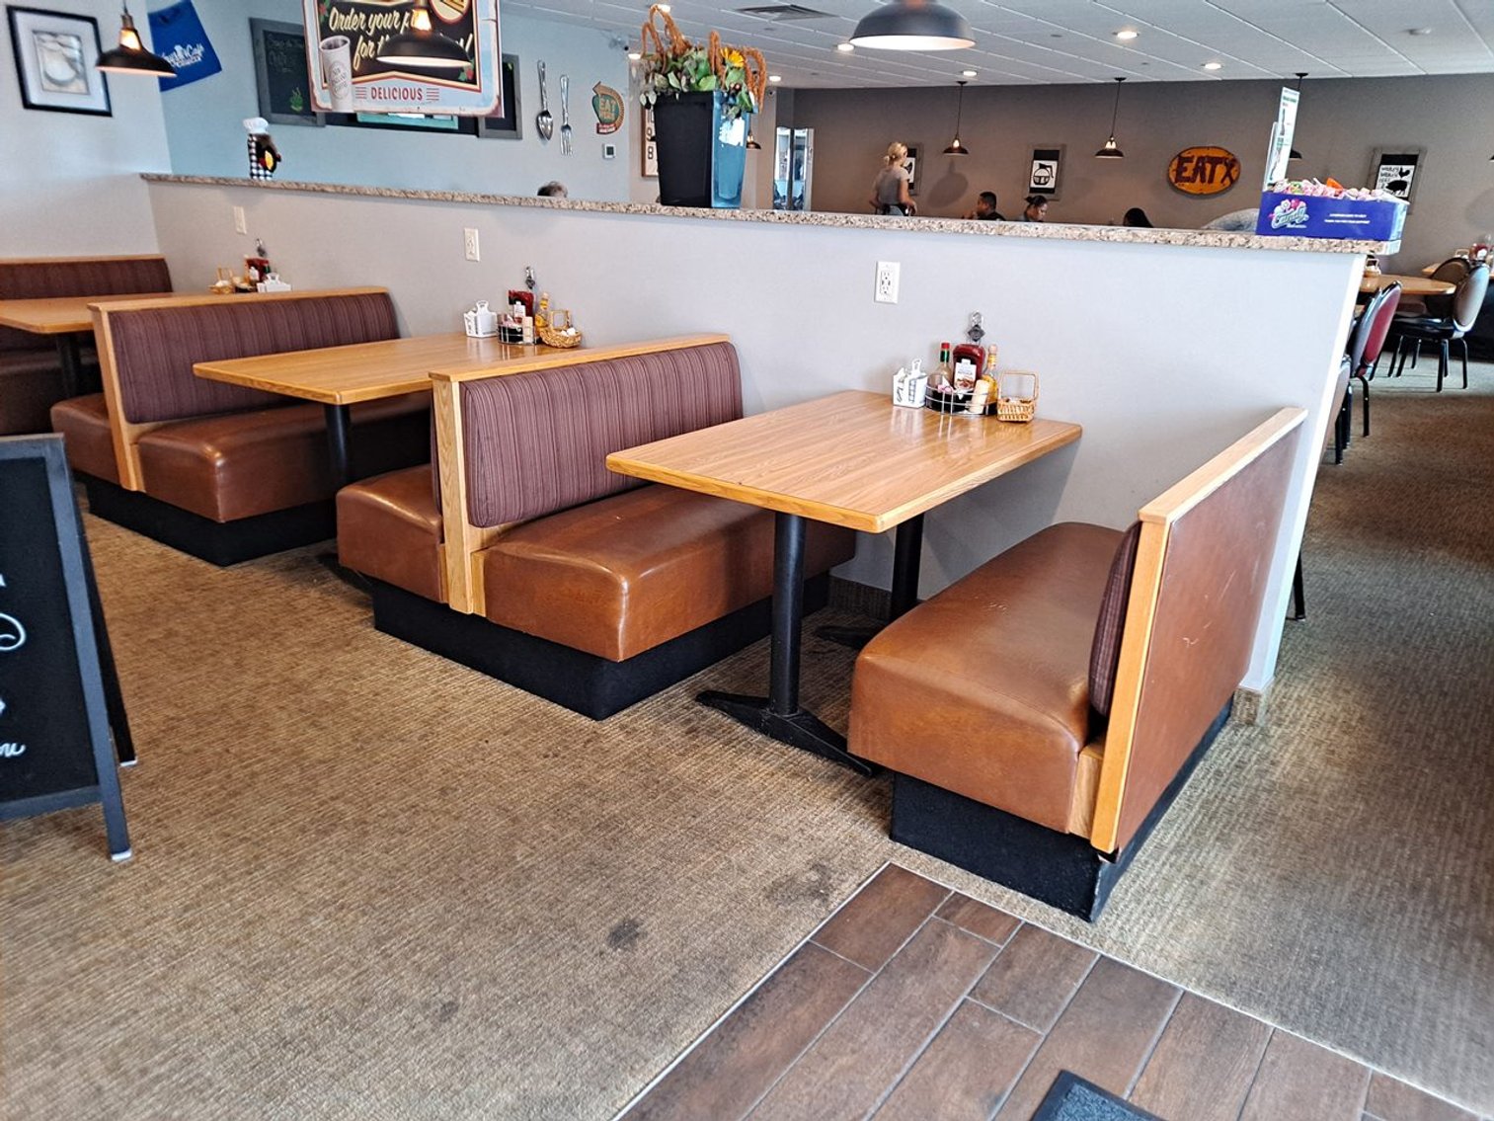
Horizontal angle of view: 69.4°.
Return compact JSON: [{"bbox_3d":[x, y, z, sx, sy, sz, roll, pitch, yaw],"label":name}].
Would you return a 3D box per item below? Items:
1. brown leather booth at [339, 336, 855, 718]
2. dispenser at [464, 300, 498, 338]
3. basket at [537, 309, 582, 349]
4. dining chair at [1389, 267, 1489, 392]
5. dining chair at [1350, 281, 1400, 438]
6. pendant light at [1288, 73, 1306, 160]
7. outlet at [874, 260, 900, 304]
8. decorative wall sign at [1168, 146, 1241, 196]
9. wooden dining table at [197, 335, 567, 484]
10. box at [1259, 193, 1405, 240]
[{"bbox_3d":[-0.475,-0.228,3.487,1.220,0.886,1.239,15,24,33],"label":"brown leather booth"},{"bbox_3d":[-1.090,-0.997,4.431,0.075,0.145,0.100,15,23,33],"label":"dispenser"},{"bbox_3d":[-0.728,-0.901,4.192,0.175,0.148,0.110,15,23,33],"label":"basket"},{"bbox_3d":[5.387,-1.836,8.435,0.450,0.920,0.570,-8,22,-26],"label":"dining chair"},{"bbox_3d":[3.521,-1.209,6.522,0.450,0.920,0.570,-15,26,-39],"label":"dining chair"},{"bbox_3d":[5.211,-4.205,10.233,0.302,0.743,0.302,16,24,34],"label":"pendant light"},{"bbox_3d":[0.441,-0.872,3.390,0.078,0.121,0.012,15,23,33],"label":"outlet"},{"bbox_3d":[4.809,-4.101,11.373,0.745,0.490,0.040,15,24,33],"label":"decorative wall sign"},{"bbox_3d":[-1.220,-0.382,4.044,0.788,0.755,1.185,15,24,33],"label":"wooden dining table"},{"bbox_3d":[1.468,-0.861,2.706,0.300,0.100,0.210,15,23,33],"label":"box"}]

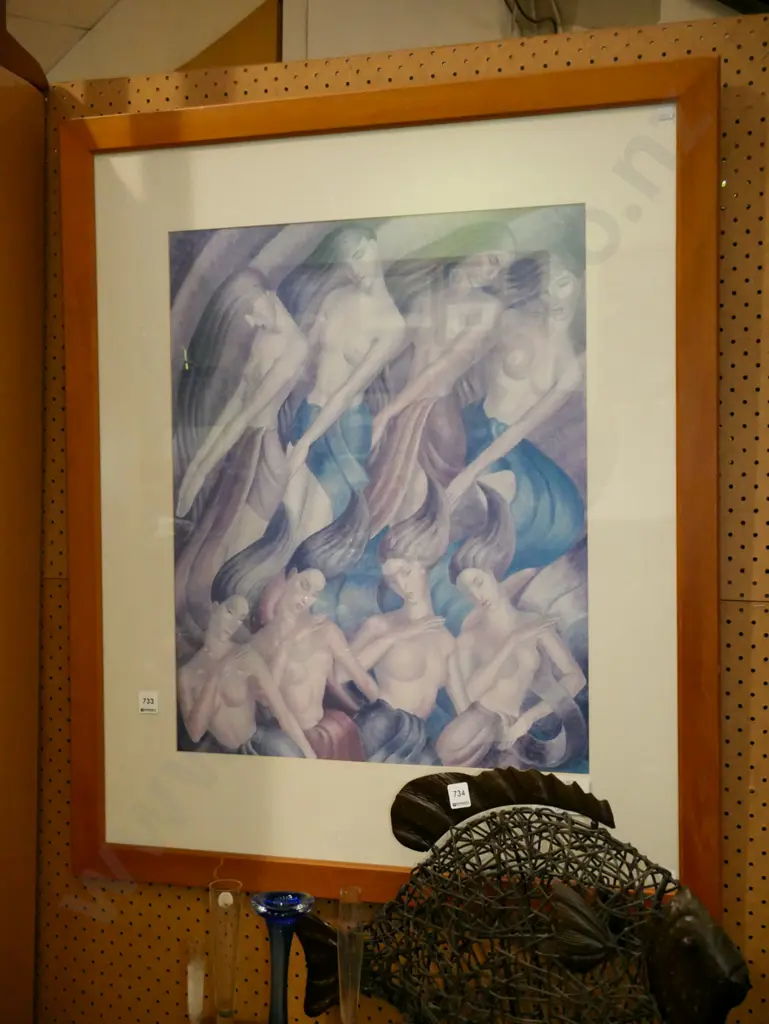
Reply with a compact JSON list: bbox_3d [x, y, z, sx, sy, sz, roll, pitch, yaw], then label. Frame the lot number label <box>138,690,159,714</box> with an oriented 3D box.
[{"bbox_3d":[-0.284,0.229,1.426,0.025,0.027,0.001,0,2,15],"label":"lot number label"}]

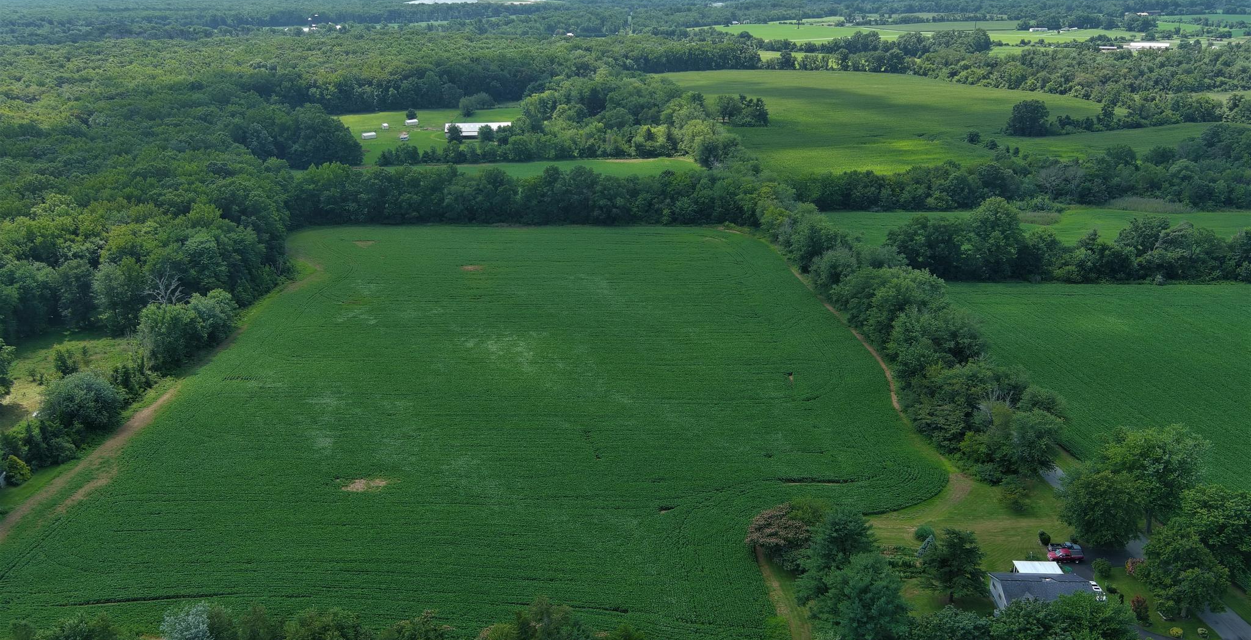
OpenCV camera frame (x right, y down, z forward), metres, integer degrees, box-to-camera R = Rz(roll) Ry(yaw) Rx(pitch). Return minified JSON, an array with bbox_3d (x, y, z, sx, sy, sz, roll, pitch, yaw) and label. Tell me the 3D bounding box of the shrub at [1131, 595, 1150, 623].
[{"bbox_3d":[75.679,42.373,147.577,2.400,3.400,2.400,0,19,2],"label":"shrub"}]

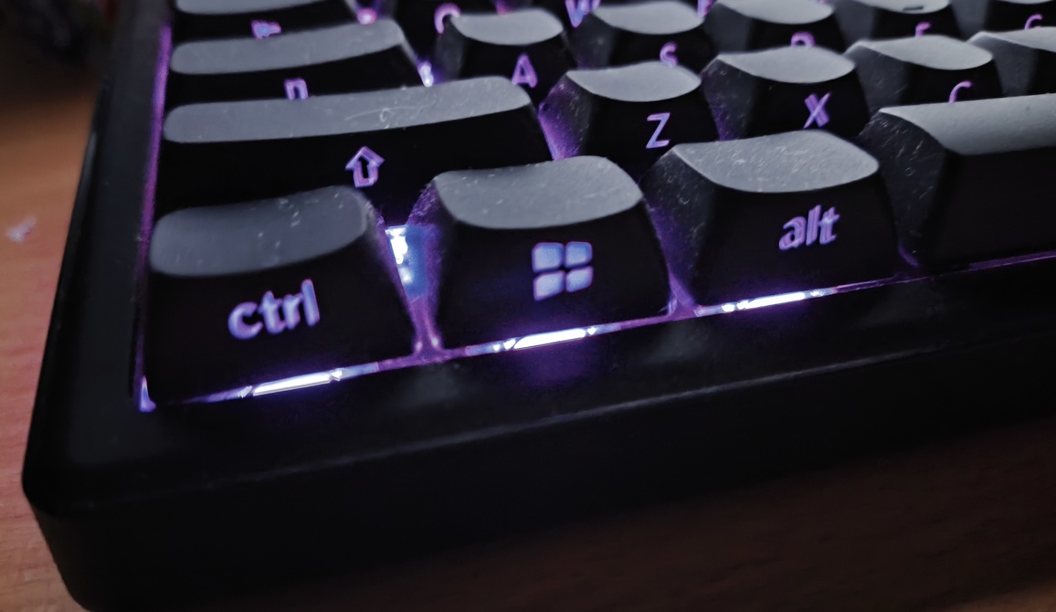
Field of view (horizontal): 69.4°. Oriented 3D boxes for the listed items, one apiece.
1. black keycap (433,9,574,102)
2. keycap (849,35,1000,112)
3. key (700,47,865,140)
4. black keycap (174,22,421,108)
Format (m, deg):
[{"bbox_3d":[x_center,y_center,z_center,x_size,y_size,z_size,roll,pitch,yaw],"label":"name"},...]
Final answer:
[{"bbox_3d":[-0.003,-0.032,0.098,0.018,0.010,0.018,-10,44,-14],"label":"black keycap"},{"bbox_3d":[0.048,-0.027,0.096,0.018,0.011,0.018,-10,44,-14],"label":"keycap"},{"bbox_3d":[0.030,-0.024,0.091,0.018,0.011,0.018,-10,44,-14],"label":"key"},{"bbox_3d":[-0.028,-0.027,0.092,0.032,0.010,0.018,-10,44,-14],"label":"black keycap"}]

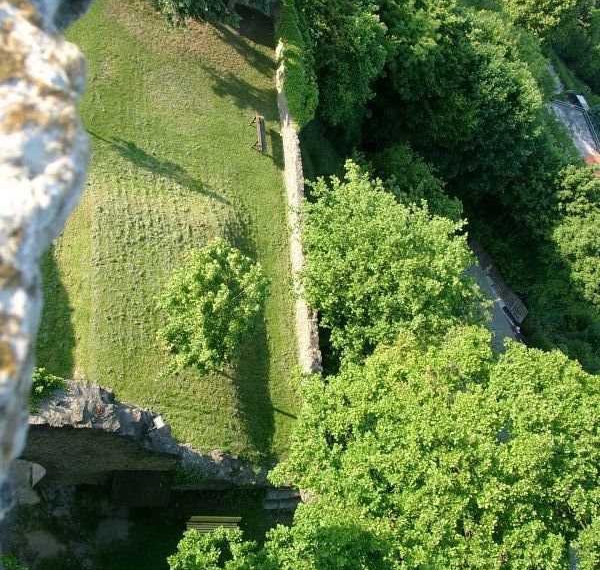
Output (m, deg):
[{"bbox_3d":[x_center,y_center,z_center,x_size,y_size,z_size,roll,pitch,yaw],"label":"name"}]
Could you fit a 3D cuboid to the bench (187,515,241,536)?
[{"bbox_3d":[-2.837,7.919,25.604,1.760,0.840,0.580,10,61,-28],"label":"bench"}]

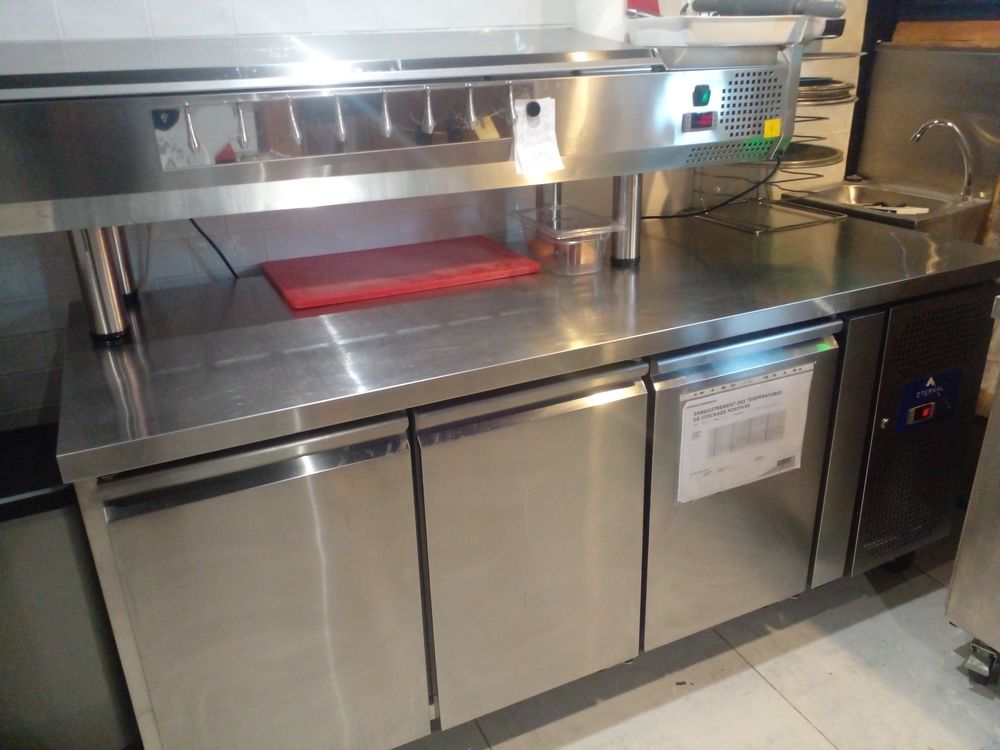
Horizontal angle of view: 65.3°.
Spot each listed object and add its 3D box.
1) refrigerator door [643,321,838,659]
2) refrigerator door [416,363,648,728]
[{"bbox_3d":[0.462,0.219,1.555,0.420,0.637,0.055,-12,25,-22],"label":"refrigerator door"},{"bbox_3d":[0.064,0.302,1.392,0.418,0.631,0.060,-12,24,-22],"label":"refrigerator door"}]

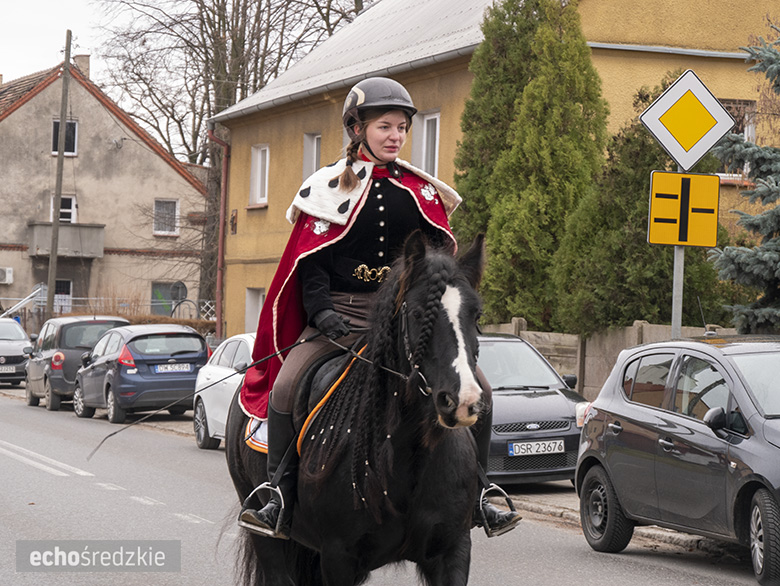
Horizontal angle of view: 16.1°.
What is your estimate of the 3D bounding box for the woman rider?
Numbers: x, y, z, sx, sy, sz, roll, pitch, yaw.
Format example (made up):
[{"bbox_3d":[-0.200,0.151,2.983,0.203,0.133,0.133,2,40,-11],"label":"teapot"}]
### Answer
[{"bbox_3d":[-0.035,0.051,9.050,0.880,1.500,0.760,2,-1,-15],"label":"woman rider"}]

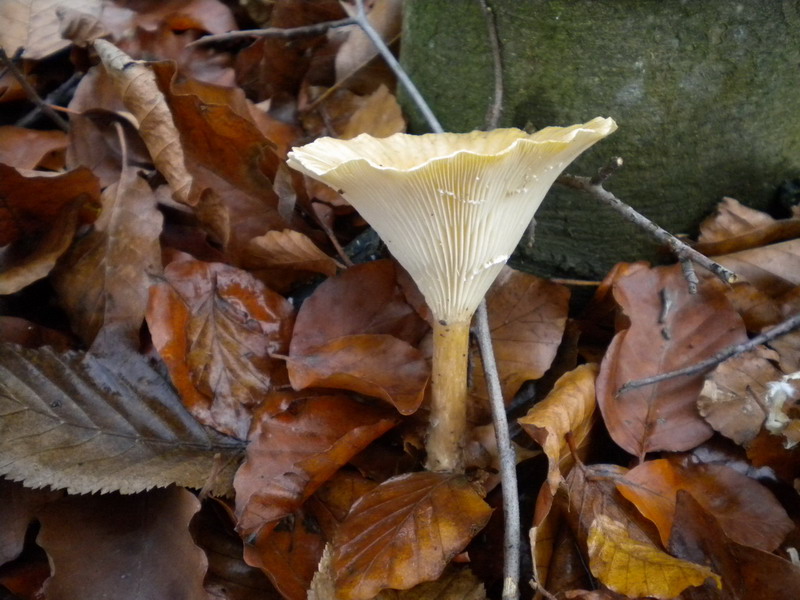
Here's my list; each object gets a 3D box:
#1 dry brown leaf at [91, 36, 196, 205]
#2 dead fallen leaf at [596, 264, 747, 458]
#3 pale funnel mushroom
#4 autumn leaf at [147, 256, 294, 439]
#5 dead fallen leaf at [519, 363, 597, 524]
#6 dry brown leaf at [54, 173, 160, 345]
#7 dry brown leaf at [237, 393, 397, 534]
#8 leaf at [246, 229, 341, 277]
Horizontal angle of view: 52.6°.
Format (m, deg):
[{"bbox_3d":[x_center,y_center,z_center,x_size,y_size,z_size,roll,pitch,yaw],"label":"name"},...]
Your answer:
[{"bbox_3d":[-0.115,-0.080,0.365,0.022,0.018,0.088,-23,59,-22],"label":"dry brown leaf"},{"bbox_3d":[0.102,0.023,0.305,0.052,0.014,0.076,19,61,8],"label":"dead fallen leaf"},{"bbox_3d":[0.017,0.002,0.262,0.101,0.113,0.096,3,19,0],"label":"pale funnel mushroom"},{"bbox_3d":[-0.067,0.018,0.303,0.050,0.015,0.072,-11,58,-11],"label":"autumn leaf"},{"bbox_3d":[0.053,0.048,0.272,0.026,0.020,0.056,8,63,25],"label":"dead fallen leaf"},{"bbox_3d":[-0.119,-0.017,0.330,0.042,0.014,0.078,-6,60,3],"label":"dry brown leaf"},{"bbox_3d":[-0.028,0.055,0.268,0.036,0.015,0.055,34,66,30],"label":"dry brown leaf"},{"bbox_3d":[-0.045,-0.020,0.345,0.040,0.014,0.024,24,35,27],"label":"leaf"}]

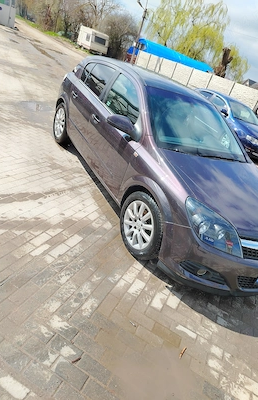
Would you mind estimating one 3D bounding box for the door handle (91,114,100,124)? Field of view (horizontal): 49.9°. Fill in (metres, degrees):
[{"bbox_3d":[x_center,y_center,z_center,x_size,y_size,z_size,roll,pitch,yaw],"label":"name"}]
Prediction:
[{"bbox_3d":[-0.384,-0.930,3.208,0.055,0.060,0.220,1,33,-33],"label":"door handle"}]

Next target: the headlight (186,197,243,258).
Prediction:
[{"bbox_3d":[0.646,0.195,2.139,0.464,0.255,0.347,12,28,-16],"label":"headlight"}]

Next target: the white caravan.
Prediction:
[{"bbox_3d":[-4.274,-18.834,33.081,2.100,2.280,3.900,0,33,-34],"label":"white caravan"}]

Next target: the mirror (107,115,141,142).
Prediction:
[{"bbox_3d":[-0.042,-0.703,2.609,0.235,0.180,0.260,1,33,-33],"label":"mirror"}]

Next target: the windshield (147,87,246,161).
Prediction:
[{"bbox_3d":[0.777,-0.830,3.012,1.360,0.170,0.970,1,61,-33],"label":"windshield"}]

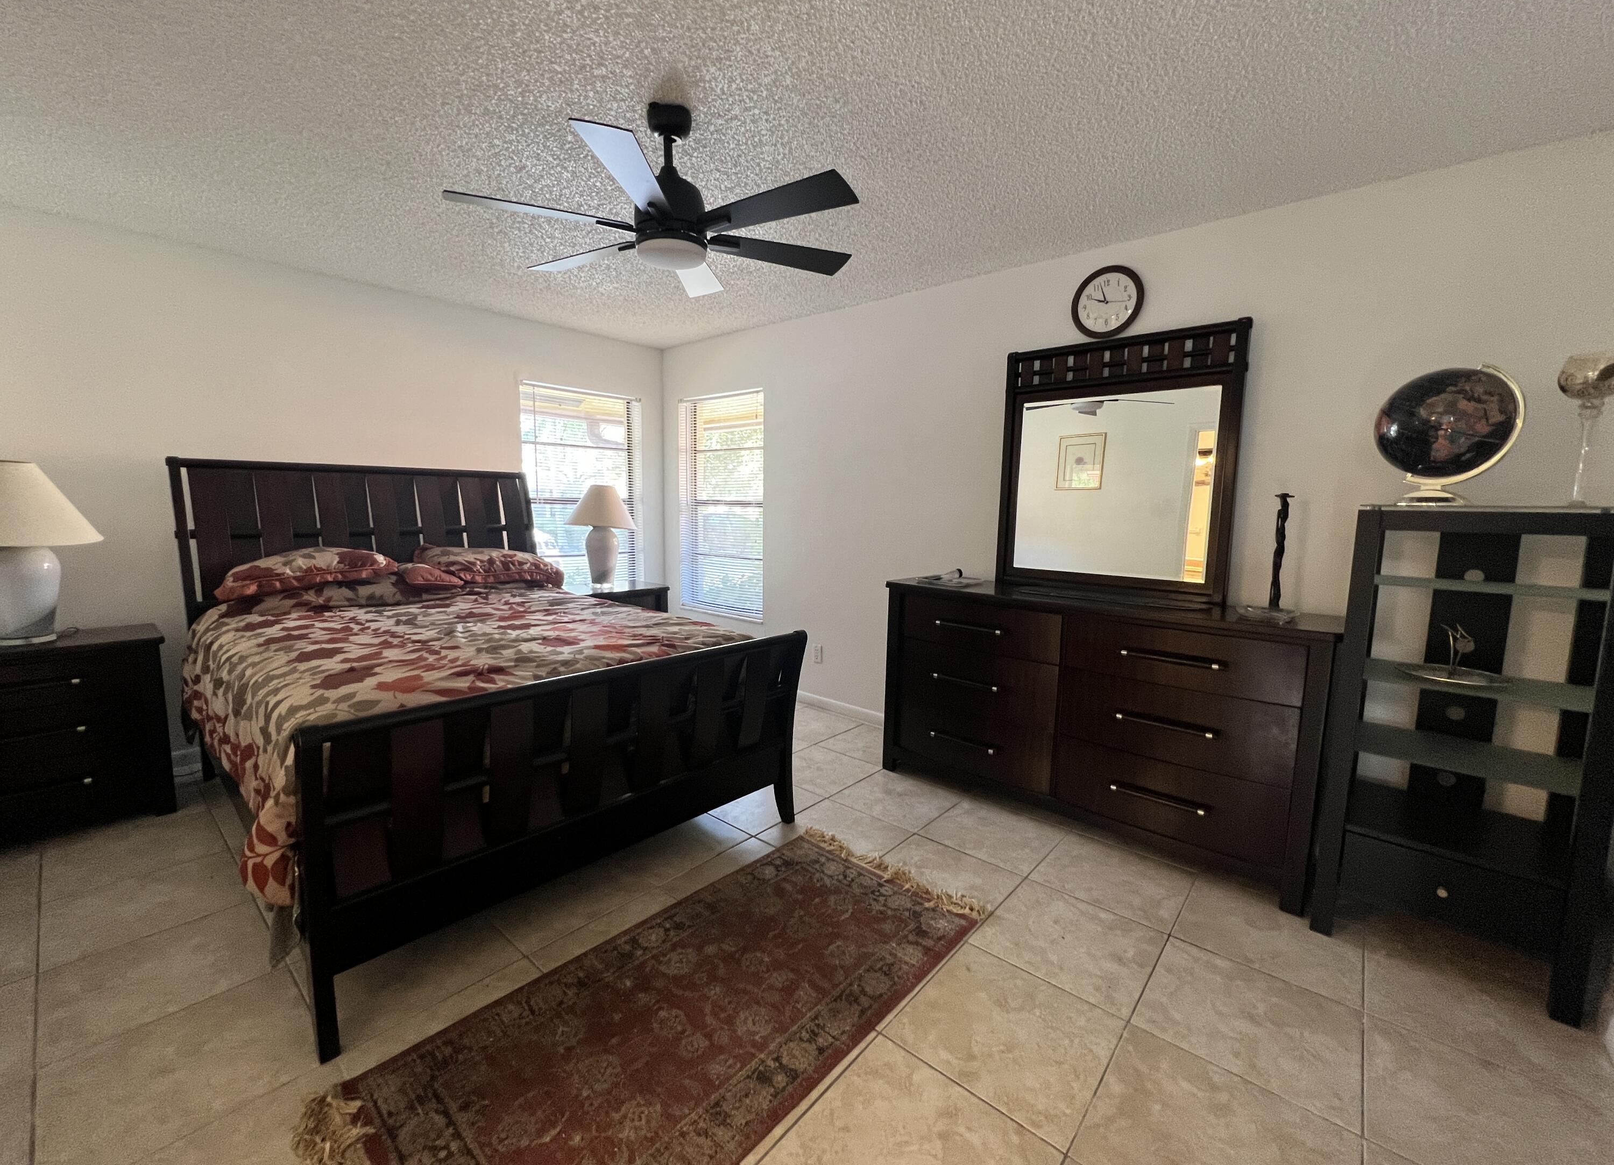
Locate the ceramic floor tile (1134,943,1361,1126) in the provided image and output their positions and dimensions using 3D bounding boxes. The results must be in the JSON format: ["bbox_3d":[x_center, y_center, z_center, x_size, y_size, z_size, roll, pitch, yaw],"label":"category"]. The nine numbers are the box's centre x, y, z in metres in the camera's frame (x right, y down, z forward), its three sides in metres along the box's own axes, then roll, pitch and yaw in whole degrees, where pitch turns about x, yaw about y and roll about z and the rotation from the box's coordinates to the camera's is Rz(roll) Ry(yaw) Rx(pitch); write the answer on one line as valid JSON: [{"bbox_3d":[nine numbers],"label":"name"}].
[{"bbox_3d":[1.177,1.166,1.618,0.458,0.010,0.458,6,8,41],"label":"ceramic floor tile"}]

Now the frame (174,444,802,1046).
[{"bbox_3d":[-1.512,0.229,2.728,2.480,1.560,1.690,6,8,41],"label":"frame"}]

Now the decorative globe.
[{"bbox_3d":[1.915,-0.443,1.826,0.340,0.420,0.310,6,8,41],"label":"decorative globe"}]

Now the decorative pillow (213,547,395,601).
[{"bbox_3d":[-2.401,-0.054,2.971,0.460,0.230,0.730,7,9,40],"label":"decorative pillow"}]

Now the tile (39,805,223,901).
[{"bbox_3d":[-2.562,1.032,2.313,0.460,0.010,0.460,7,9,40],"label":"tile"}]

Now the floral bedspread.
[{"bbox_3d":[-1.457,0.362,2.661,2.080,0.470,1.700,7,9,40],"label":"floral bedspread"}]

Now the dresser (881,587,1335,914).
[{"bbox_3d":[1.226,0.546,2.729,1.720,0.950,0.530,7,9,38],"label":"dresser"}]

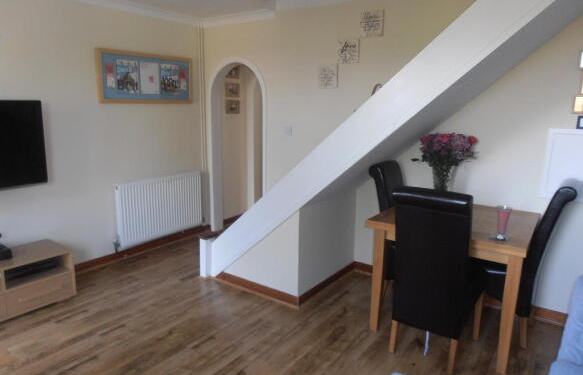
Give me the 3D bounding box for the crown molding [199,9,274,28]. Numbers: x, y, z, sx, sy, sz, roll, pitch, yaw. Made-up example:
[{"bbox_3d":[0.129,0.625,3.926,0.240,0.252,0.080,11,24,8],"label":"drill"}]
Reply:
[{"bbox_3d":[-0.564,-1.722,4.119,0.950,0.085,0.085,9,15,35],"label":"crown molding"}]

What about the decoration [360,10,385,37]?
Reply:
[{"bbox_3d":[0.662,-1.349,3.338,0.200,0.200,0.020,9,15,35],"label":"decoration"}]

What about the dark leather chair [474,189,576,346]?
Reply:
[{"bbox_3d":[1.480,0.457,2.735,0.625,1.065,0.440,9,15,35],"label":"dark leather chair"}]

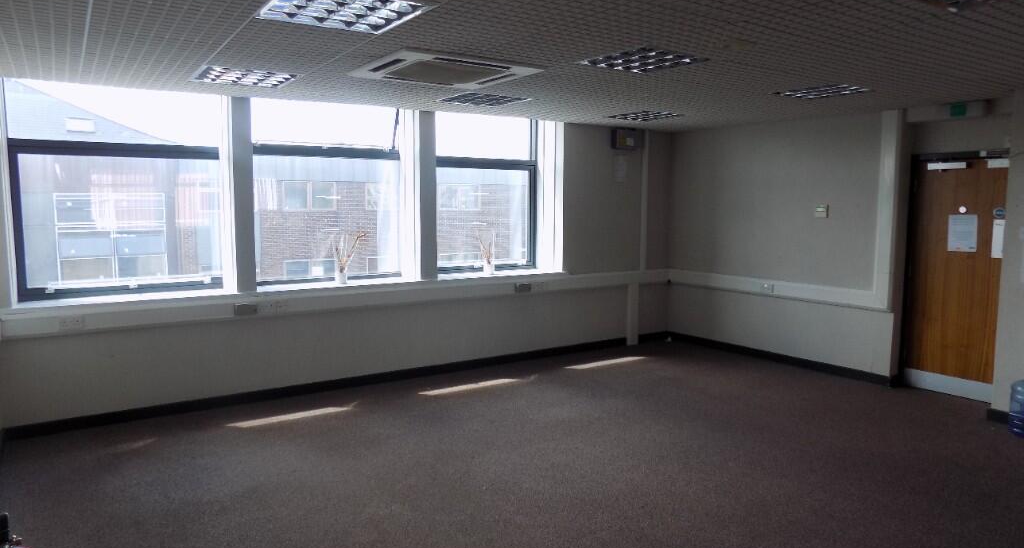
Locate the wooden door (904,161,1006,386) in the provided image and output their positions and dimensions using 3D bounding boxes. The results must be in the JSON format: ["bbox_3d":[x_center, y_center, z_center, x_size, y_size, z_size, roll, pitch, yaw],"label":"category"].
[{"bbox_3d":[3.783,0.033,5.691,0.055,1.970,0.810,-4,7,-34],"label":"wooden door"}]

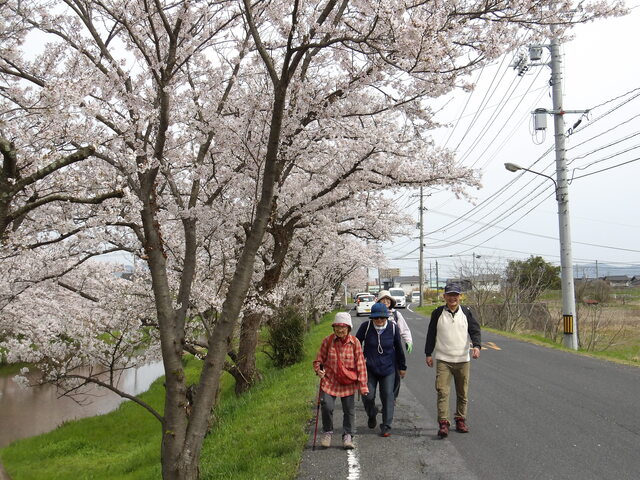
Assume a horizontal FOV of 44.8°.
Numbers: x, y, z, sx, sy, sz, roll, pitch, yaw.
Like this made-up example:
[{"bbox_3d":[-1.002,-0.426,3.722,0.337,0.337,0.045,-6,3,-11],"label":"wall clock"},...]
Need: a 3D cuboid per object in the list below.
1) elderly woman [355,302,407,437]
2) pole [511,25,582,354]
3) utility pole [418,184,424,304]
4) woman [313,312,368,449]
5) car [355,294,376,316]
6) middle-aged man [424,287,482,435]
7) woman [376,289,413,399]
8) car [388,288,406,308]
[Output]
[{"bbox_3d":[0.693,1.443,8.796,0.570,1.500,0.520,0,-3,3],"label":"elderly woman"},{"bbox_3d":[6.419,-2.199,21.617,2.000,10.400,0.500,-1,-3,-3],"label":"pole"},{"bbox_3d":[10.065,0.735,77.359,0.450,11.800,0.450,0,-3,0],"label":"utility pole"},{"bbox_3d":[0.216,1.461,8.243,0.570,1.420,0.480,0,-4,6],"label":"woman"},{"bbox_3d":[3.493,4.735,56.546,1.480,1.520,3.400,0,-3,3],"label":"car"},{"bbox_3d":[1.476,1.326,8.703,0.600,1.730,0.500,0,-4,6],"label":"middle-aged man"},{"bbox_3d":[0.924,1.507,10.449,0.580,1.610,0.450,0,-3,3],"label":"woman"},{"bbox_3d":[7.603,5.620,75.558,1.600,1.890,3.800,0,-3,2],"label":"car"}]

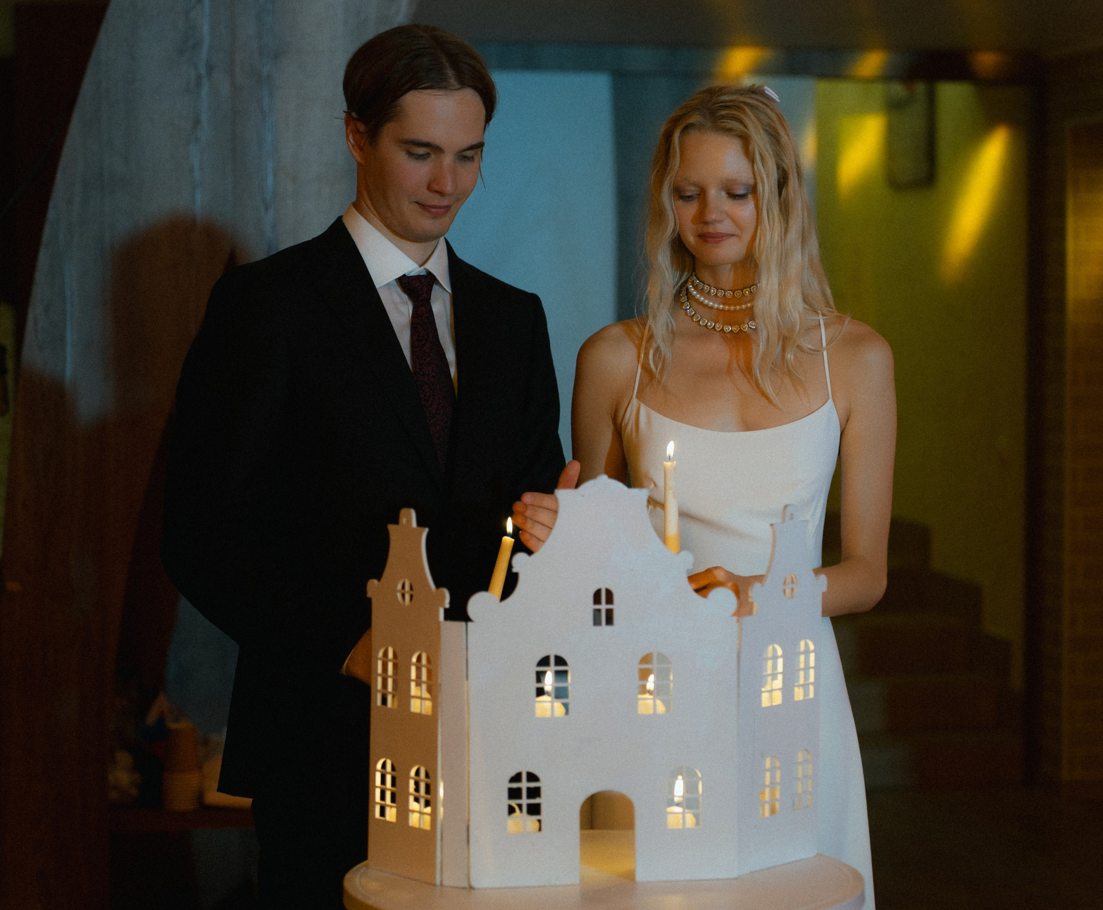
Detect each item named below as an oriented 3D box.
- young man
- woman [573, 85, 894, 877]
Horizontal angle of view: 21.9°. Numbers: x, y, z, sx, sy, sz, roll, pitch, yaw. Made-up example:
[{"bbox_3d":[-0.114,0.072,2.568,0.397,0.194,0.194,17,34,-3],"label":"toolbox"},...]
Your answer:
[{"bbox_3d":[-0.179,0.406,3.467,0.530,1.860,0.480,-2,4,-27],"label":"young man"},{"bbox_3d":[0.215,0.419,3.541,0.450,1.760,0.420,0,3,8],"label":"woman"}]

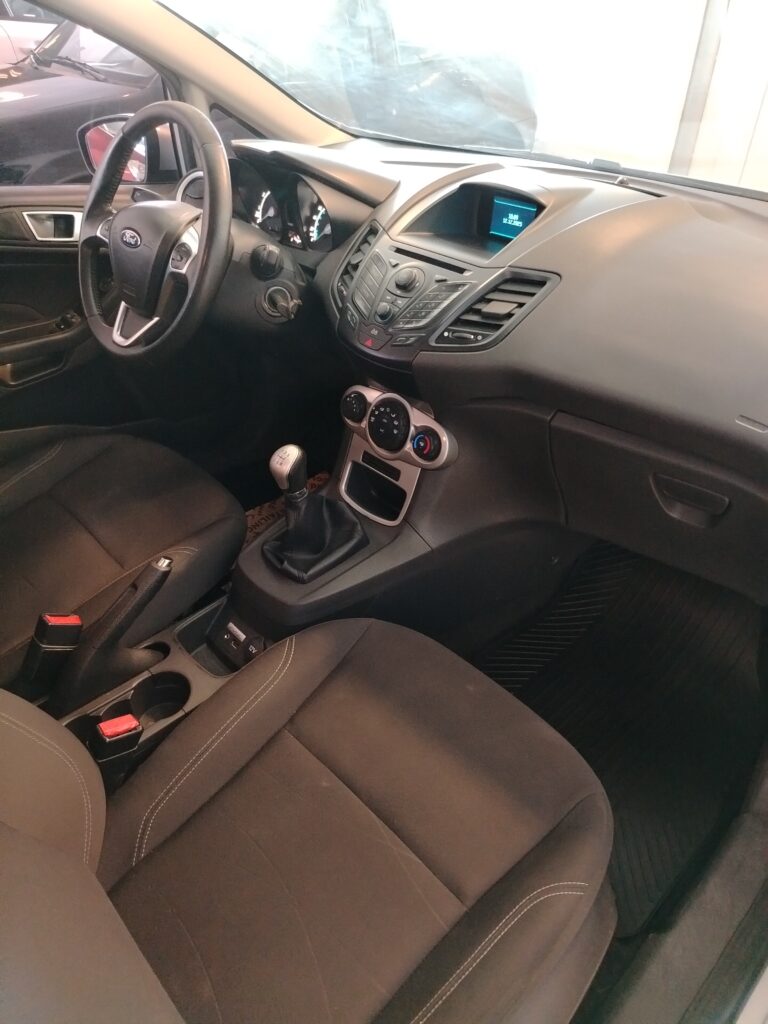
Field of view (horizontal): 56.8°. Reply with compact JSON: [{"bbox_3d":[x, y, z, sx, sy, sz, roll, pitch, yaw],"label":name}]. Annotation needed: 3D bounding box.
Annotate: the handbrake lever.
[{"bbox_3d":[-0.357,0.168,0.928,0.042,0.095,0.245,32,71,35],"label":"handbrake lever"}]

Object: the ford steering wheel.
[{"bbox_3d":[-0.344,-0.415,1.065,0.370,0.370,0.090,32,19,35],"label":"ford steering wheel"}]

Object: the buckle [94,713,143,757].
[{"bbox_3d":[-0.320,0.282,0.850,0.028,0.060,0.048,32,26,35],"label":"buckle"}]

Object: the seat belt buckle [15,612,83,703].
[{"bbox_3d":[-0.435,0.188,0.923,0.028,0.110,0.048,32,12,35],"label":"seat belt buckle"}]

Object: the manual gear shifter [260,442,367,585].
[{"bbox_3d":[-0.104,-0.025,1.019,0.135,0.190,0.115,-31,47,-33],"label":"manual gear shifter"}]

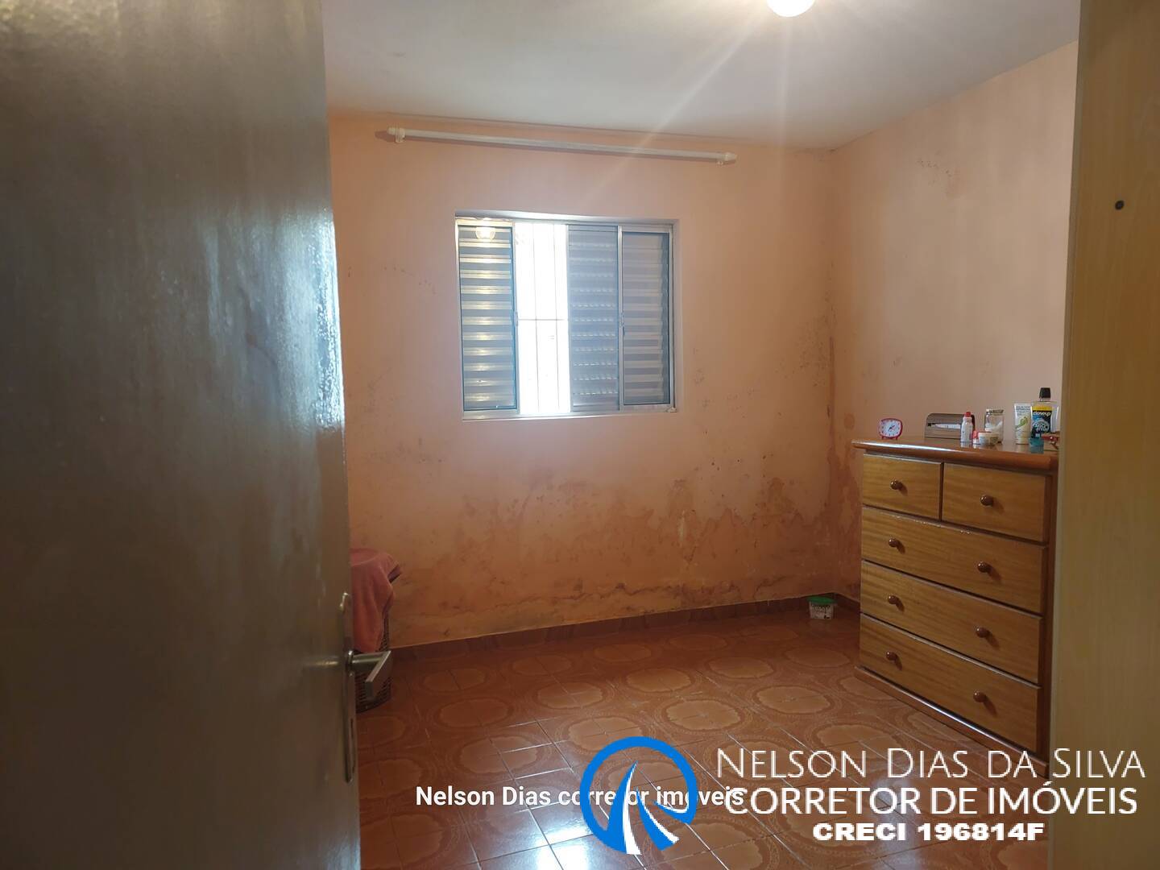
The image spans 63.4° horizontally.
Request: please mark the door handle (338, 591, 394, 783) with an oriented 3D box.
[{"bbox_3d":[-0.244,0.298,1.057,0.060,0.225,0.130,-1,4,1],"label":"door handle"}]

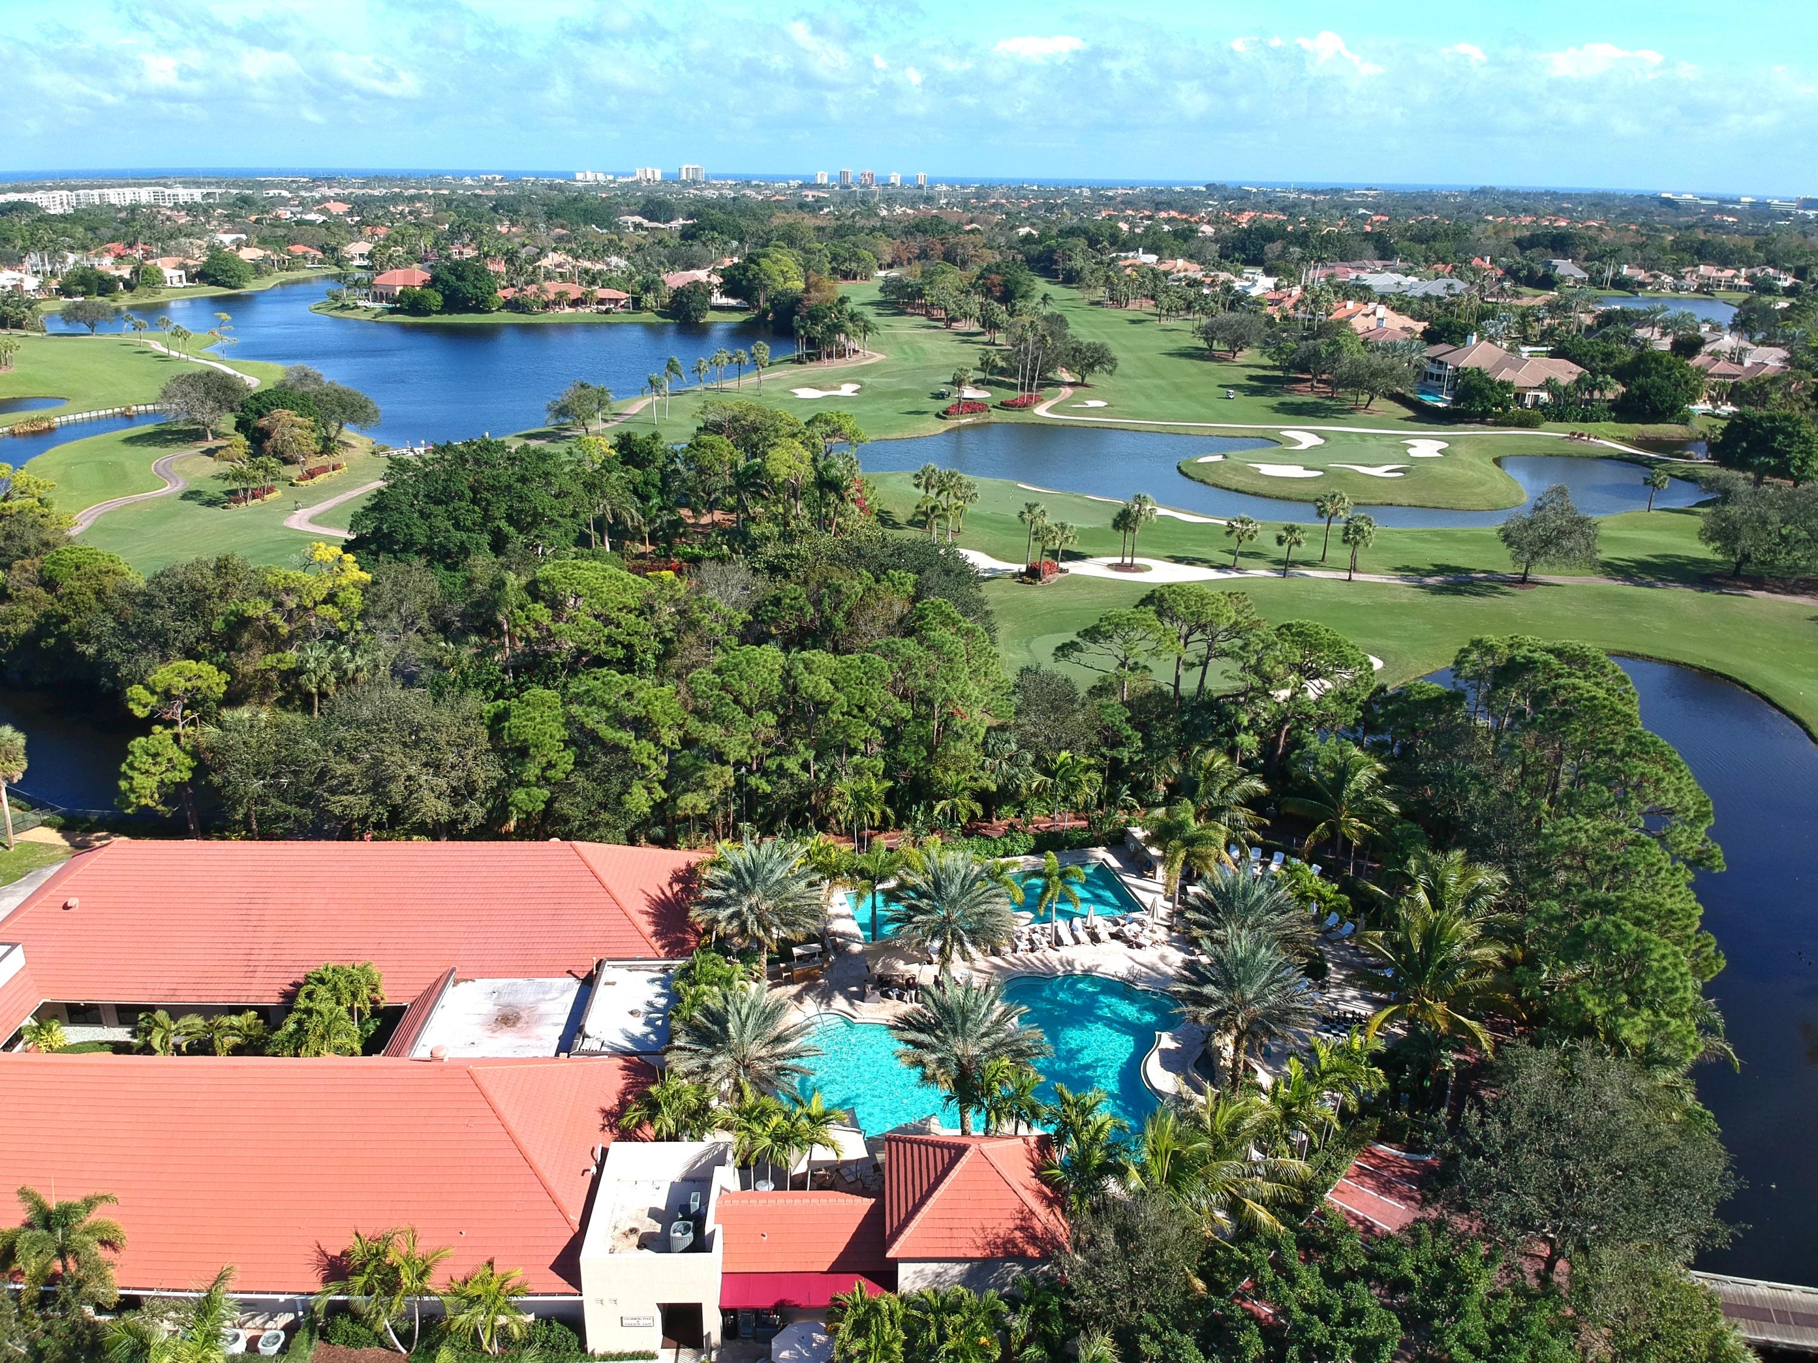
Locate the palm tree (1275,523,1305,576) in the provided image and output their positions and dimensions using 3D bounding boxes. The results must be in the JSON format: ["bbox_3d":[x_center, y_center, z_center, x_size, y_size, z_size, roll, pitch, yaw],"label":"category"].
[{"bbox_3d":[43.175,-14.819,149.084,3.370,6.170,3.370,1,21,0],"label":"palm tree"}]

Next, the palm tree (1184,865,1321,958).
[{"bbox_3d":[18.870,14.650,72.879,7.400,8.700,7.400,1,21,0],"label":"palm tree"}]

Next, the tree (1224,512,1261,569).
[{"bbox_3d":[38.493,-16.133,152.074,4.100,6.340,4.100,1,21,0],"label":"tree"}]

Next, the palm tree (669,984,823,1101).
[{"bbox_3d":[-7.731,18.649,62.067,7.300,8.300,7.300,1,21,0],"label":"palm tree"}]

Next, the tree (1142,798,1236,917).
[{"bbox_3d":[17.384,11.527,81.466,5.600,8.300,5.600,1,21,0],"label":"tree"}]

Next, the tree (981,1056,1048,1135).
[{"bbox_3d":[4.784,19.660,60.226,3.050,4.990,3.050,1,21,0],"label":"tree"}]

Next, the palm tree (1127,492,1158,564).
[{"bbox_3d":[27.116,-17.491,152.274,3.190,8.430,3.190,1,21,0],"label":"palm tree"}]

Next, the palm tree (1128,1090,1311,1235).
[{"bbox_3d":[12.905,21.360,55.547,8.200,8.500,8.200,1,21,0],"label":"palm tree"}]

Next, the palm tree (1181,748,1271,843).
[{"bbox_3d":[20.262,8.608,85.214,5.960,7.970,5.960,1,21,0],"label":"palm tree"}]

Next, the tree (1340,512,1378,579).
[{"bbox_3d":[53.002,-15.910,155.283,4.200,8.300,4.200,1,21,0],"label":"tree"}]

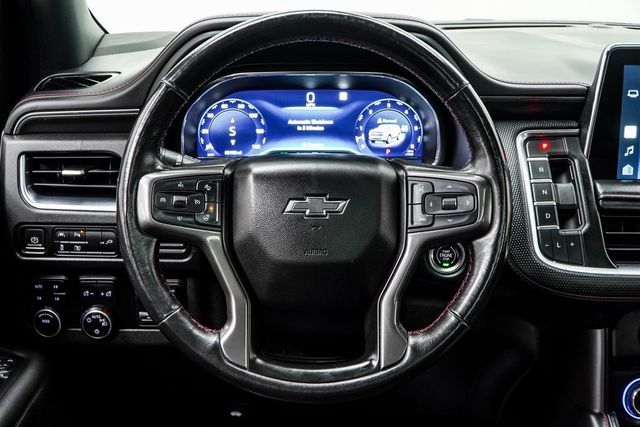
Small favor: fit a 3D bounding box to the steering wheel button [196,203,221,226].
[{"bbox_3d":[-0.110,0.001,0.738,0.024,0.024,0.008,0,0,0],"label":"steering wheel button"}]

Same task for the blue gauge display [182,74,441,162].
[{"bbox_3d":[-0.011,-0.120,0.960,0.332,0.122,0.040,0,2,0],"label":"blue gauge display"}]

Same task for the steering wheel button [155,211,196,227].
[{"bbox_3d":[-0.144,0.005,0.746,0.042,0.016,0.009,0,0,0],"label":"steering wheel button"}]

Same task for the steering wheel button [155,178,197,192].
[{"bbox_3d":[-0.142,-0.028,0.738,0.042,0.014,0.008,0,0,0],"label":"steering wheel button"}]

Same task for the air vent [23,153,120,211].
[{"bbox_3d":[-0.296,-0.038,0.895,0.123,0.070,0.040,0,0,-2],"label":"air vent"}]

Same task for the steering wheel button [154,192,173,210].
[{"bbox_3d":[-0.156,-0.012,0.745,0.018,0.018,0.009,0,0,0],"label":"steering wheel button"}]

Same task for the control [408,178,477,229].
[{"bbox_3d":[0.123,-0.009,0.746,0.068,0.051,0.014,0,0,0],"label":"control"}]

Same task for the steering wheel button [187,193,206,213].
[{"bbox_3d":[-0.123,-0.011,0.745,0.019,0.019,0.009,0,0,0],"label":"steering wheel button"}]

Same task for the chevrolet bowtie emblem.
[{"bbox_3d":[-0.004,-0.007,0.732,0.066,0.024,0.005,0,0,0],"label":"chevrolet bowtie emblem"}]

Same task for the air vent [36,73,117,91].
[{"bbox_3d":[-0.322,-0.175,0.990,0.114,0.020,0.060,0,29,0],"label":"air vent"}]

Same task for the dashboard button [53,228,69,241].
[{"bbox_3d":[-0.307,0.025,0.885,0.019,0.015,0.010,0,2,-2],"label":"dashboard button"}]

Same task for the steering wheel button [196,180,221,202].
[{"bbox_3d":[-0.110,-0.022,0.738,0.024,0.022,0.008,0,0,0],"label":"steering wheel button"}]

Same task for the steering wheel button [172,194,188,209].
[{"bbox_3d":[-0.139,-0.012,0.743,0.015,0.013,0.010,0,0,0],"label":"steering wheel button"}]

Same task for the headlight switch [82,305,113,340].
[{"bbox_3d":[-0.263,0.130,0.880,0.037,0.037,0.022,0,3,-3],"label":"headlight switch"}]

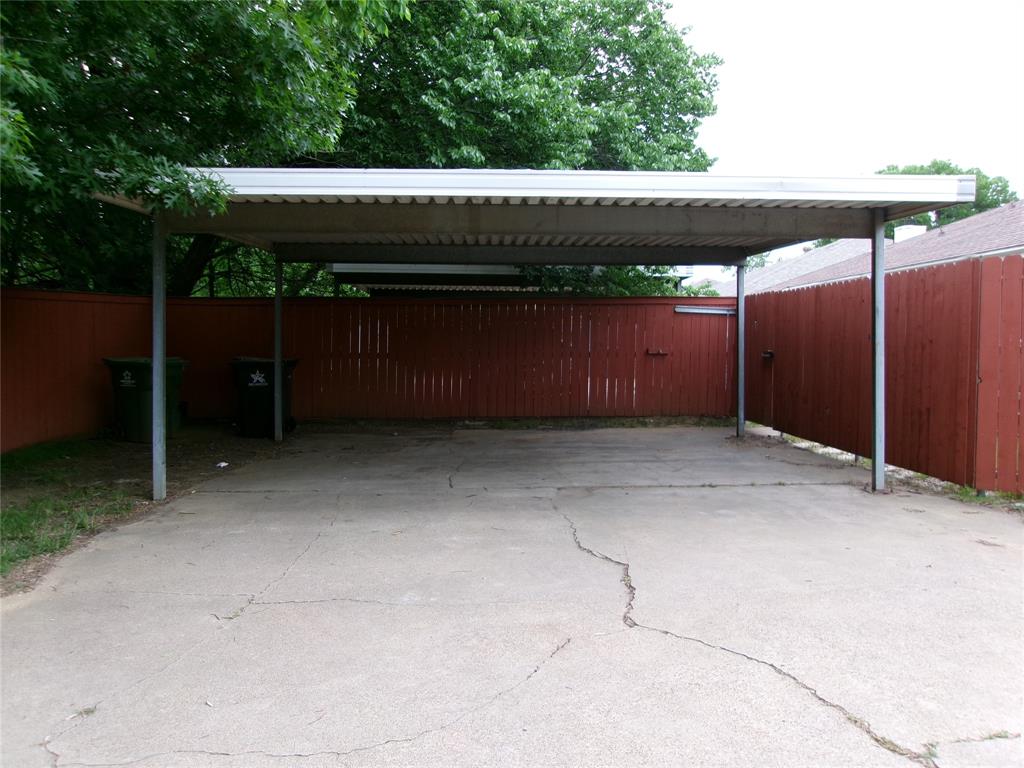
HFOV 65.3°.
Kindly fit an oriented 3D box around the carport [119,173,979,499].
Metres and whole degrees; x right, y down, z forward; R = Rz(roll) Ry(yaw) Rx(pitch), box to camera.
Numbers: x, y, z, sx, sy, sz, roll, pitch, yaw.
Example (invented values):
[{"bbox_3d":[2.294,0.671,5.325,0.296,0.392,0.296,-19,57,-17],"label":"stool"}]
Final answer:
[{"bbox_3d":[0.066,-0.485,8.684,6.330,2.680,5.820,0,3,-2],"label":"carport"}]

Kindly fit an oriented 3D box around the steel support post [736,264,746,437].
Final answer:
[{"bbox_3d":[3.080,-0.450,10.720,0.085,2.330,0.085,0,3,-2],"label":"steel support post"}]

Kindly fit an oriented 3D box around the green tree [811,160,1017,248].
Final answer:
[{"bbox_3d":[15.156,-4.451,30.000,7.800,7.800,7.800,0,3,-2],"label":"green tree"}]

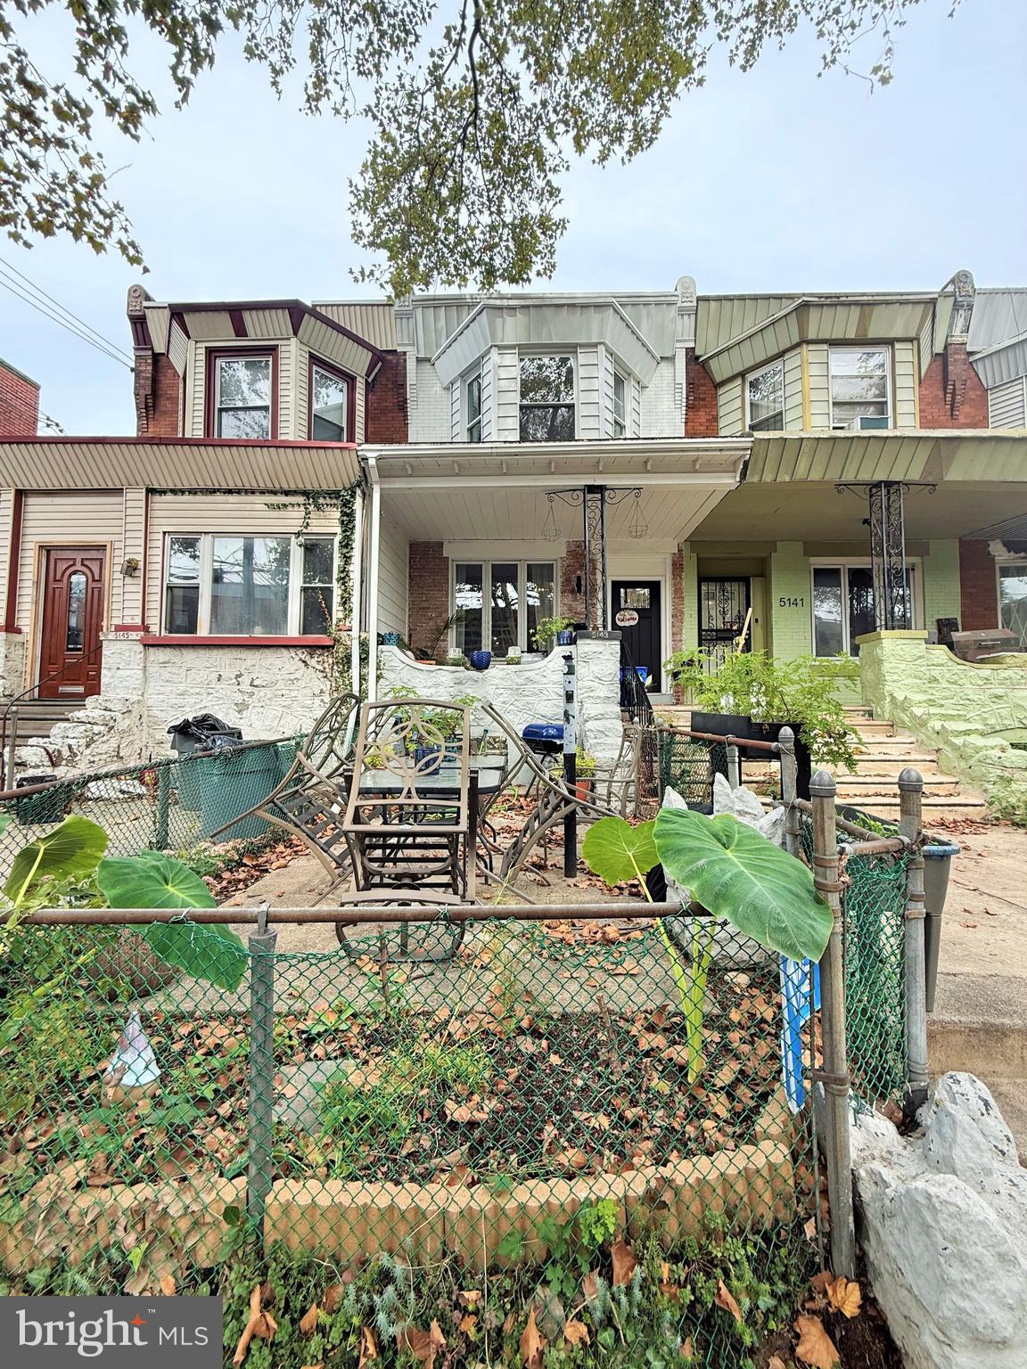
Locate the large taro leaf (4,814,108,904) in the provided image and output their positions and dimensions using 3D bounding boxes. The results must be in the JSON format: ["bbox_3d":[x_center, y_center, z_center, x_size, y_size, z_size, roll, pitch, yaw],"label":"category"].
[{"bbox_3d":[-1.557,0.599,1.881,0.336,0.290,0.260,0,-3,1],"label":"large taro leaf"}]

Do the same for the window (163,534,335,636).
[{"bbox_3d":[-3.700,-1.403,7.748,2.431,1.452,0.120,0,-3,1],"label":"window"}]

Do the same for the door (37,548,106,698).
[{"bbox_3d":[-6.147,-0.844,7.734,0.884,2.101,0.090,0,-3,1],"label":"door"}]

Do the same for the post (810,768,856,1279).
[{"bbox_3d":[0.943,0.978,1.626,0.077,1.447,0.077,-1,-3,1],"label":"post"}]

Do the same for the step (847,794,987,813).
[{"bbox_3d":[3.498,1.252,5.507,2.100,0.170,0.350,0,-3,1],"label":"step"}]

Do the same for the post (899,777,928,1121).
[{"bbox_3d":[1.314,0.834,1.817,0.077,1.117,0.077,1,-3,1],"label":"post"}]

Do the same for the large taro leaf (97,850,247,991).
[{"bbox_3d":[-1.119,0.773,1.814,0.461,0.422,0.316,0,-3,1],"label":"large taro leaf"}]

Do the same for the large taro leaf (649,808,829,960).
[{"bbox_3d":[0.654,0.573,1.582,0.471,0.408,0.335,0,-3,1],"label":"large taro leaf"}]

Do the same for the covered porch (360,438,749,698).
[{"bbox_3d":[0.574,-1.319,8.618,5.030,3.400,2.900,0,-3,1],"label":"covered porch"}]

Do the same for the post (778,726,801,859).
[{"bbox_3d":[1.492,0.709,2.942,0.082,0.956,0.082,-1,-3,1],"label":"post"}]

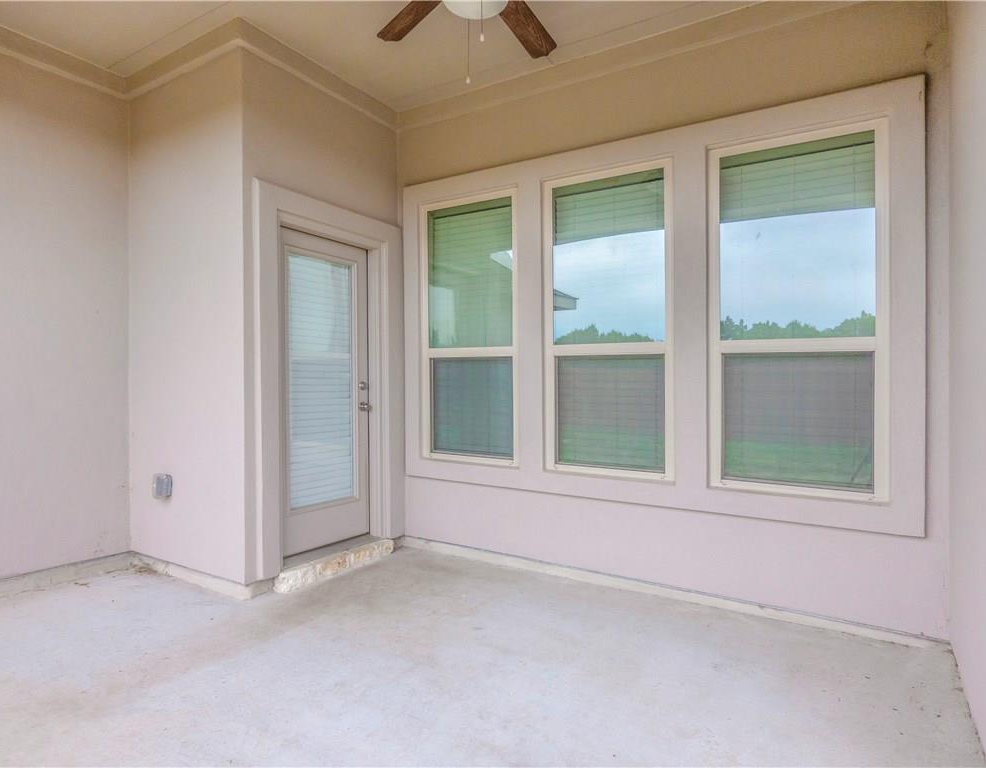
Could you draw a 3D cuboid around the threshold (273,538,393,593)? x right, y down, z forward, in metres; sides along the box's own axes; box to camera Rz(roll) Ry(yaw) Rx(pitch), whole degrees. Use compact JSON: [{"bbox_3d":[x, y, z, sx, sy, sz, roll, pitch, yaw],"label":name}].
[{"bbox_3d":[-1.023,1.143,3.838,0.180,0.120,0.920,1,1,32],"label":"threshold"}]

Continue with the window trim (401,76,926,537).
[{"bbox_3d":[0.673,-0.366,3.520,3.070,2.105,0.055,1,1,32],"label":"window trim"}]

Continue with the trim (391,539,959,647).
[{"bbox_3d":[0.684,1.170,3.526,3.180,0.075,0.030,1,1,32],"label":"trim"}]

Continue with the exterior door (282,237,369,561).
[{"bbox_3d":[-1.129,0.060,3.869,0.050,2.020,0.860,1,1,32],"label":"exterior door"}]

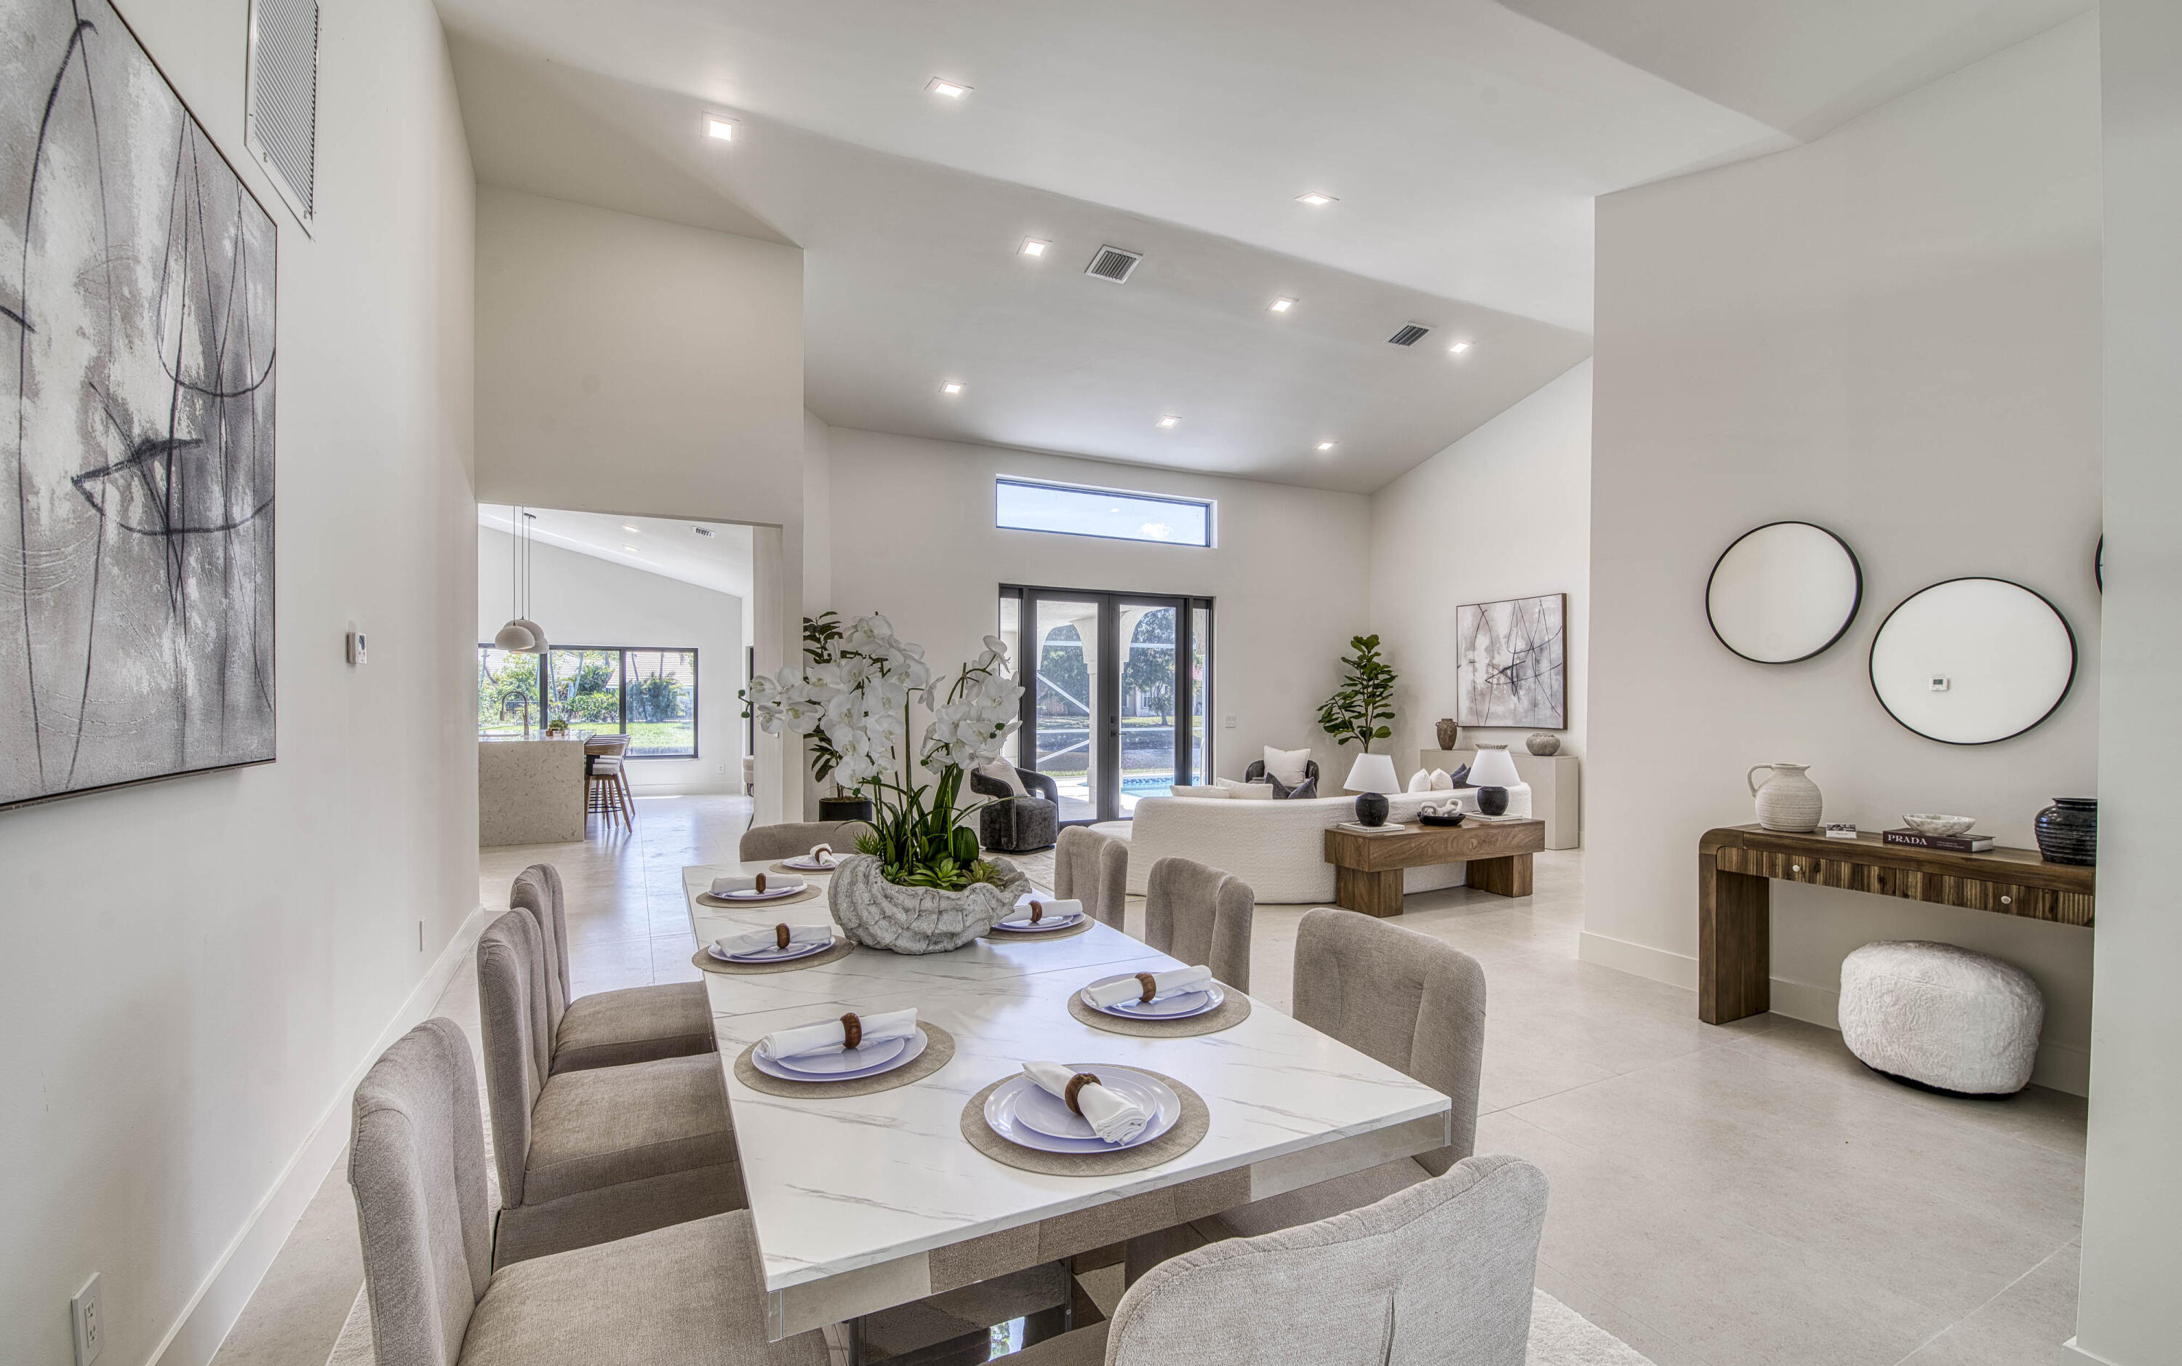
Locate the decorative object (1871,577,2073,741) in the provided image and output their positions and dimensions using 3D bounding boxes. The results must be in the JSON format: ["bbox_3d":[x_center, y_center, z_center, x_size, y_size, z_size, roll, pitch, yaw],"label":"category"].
[{"bbox_3d":[3.311,-0.080,3.441,0.030,0.610,0.610,1,-1,-26],"label":"decorative object"}]

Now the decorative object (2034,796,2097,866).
[{"bbox_3d":[3.317,0.498,3.038,0.230,0.225,0.230,1,-1,-26],"label":"decorative object"}]

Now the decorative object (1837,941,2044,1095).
[{"bbox_3d":[2.997,1.199,3.240,0.510,0.430,0.520,1,-1,-26],"label":"decorative object"}]

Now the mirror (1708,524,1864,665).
[{"bbox_3d":[2.951,-0.381,3.896,0.040,0.590,0.590,1,-1,-26],"label":"mirror"}]

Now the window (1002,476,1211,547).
[{"bbox_3d":[0.202,-1.719,9.361,2.500,0.500,0.120,1,-1,-26],"label":"window"}]

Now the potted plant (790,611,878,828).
[{"bbox_3d":[-2.022,0.431,7.362,0.720,1.980,0.680,1,-1,-26],"label":"potted plant"}]

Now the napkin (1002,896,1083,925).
[{"bbox_3d":[-0.155,0.622,2.477,0.270,0.055,0.065,0,-1,-26],"label":"napkin"}]

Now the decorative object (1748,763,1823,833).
[{"bbox_3d":[2.897,0.479,3.807,0.250,0.275,0.220,0,-1,38],"label":"decorative object"}]

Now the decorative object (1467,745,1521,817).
[{"bbox_3d":[2.827,0.694,6.376,0.350,0.480,0.350,1,-1,-26],"label":"decorative object"}]

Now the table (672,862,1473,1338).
[{"bbox_3d":[-0.457,1.034,2.335,1.005,0.760,2.550,0,-1,-26],"label":"table"}]

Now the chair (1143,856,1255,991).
[{"bbox_3d":[0.095,0.973,2.491,0.570,0.900,0.470,1,-1,-26],"label":"chair"}]

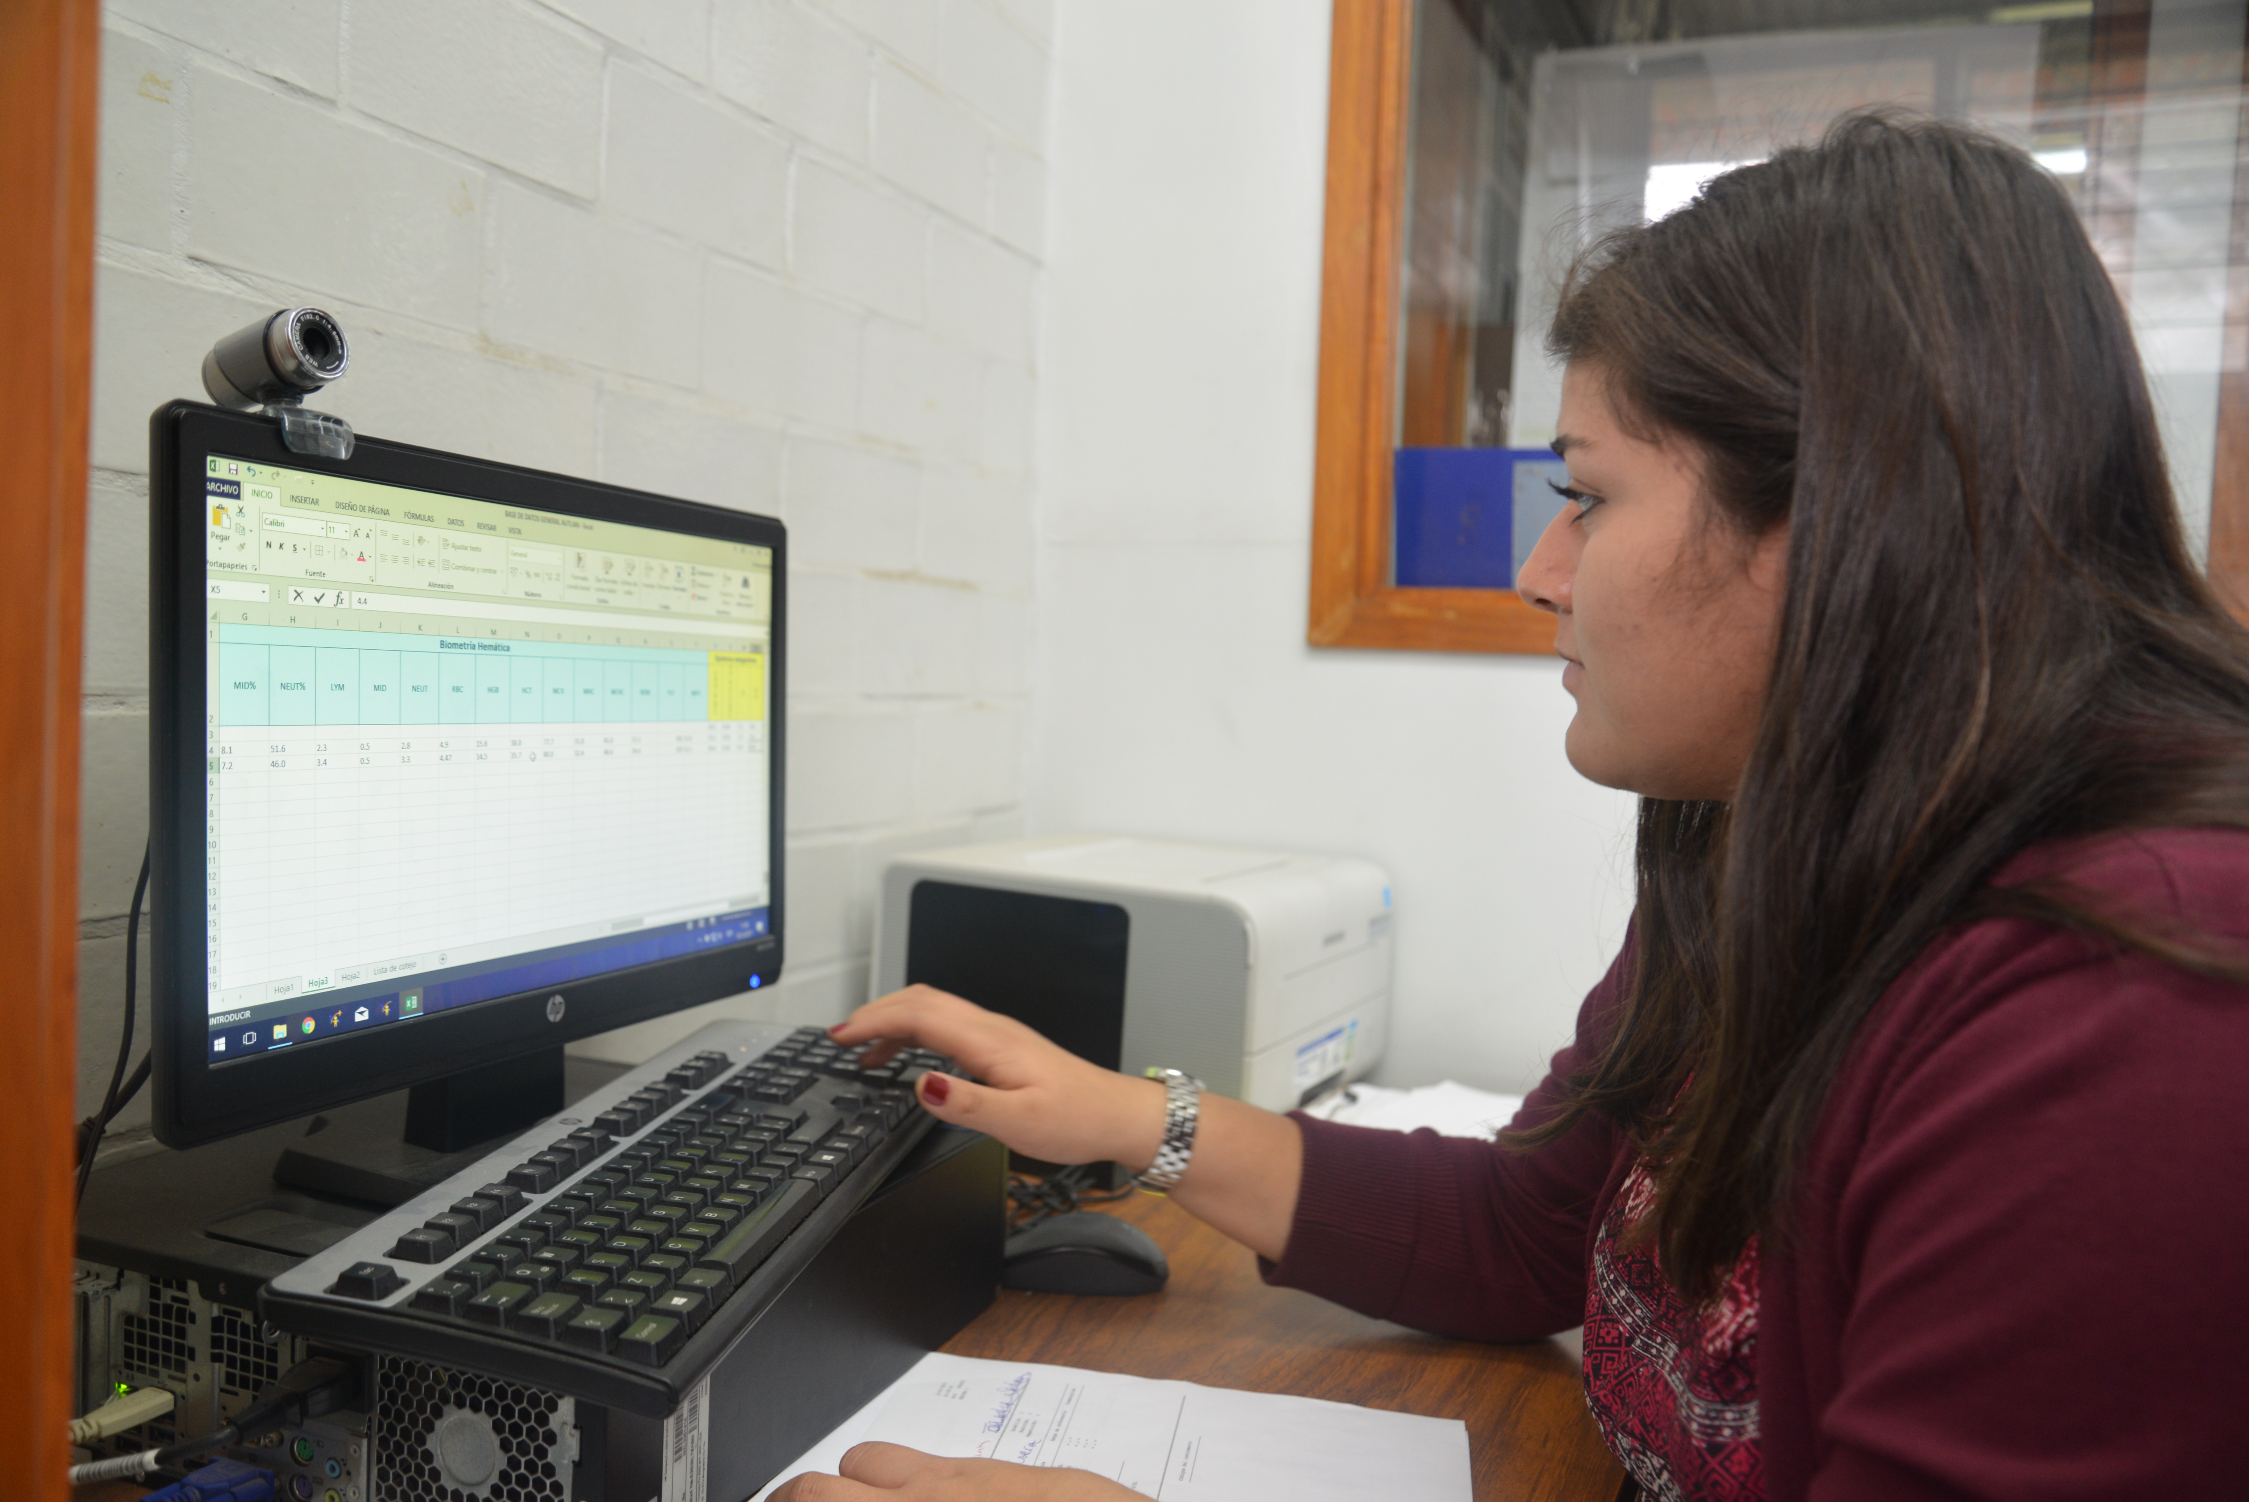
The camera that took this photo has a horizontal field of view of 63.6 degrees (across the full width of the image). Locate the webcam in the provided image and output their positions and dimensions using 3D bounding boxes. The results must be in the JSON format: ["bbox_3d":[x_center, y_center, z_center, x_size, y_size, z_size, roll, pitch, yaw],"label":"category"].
[{"bbox_3d":[-0.383,-0.164,0.808,0.075,0.070,0.040,3,3,26],"label":"webcam"}]

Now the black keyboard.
[{"bbox_3d":[-0.202,0.193,0.860,0.162,0.029,0.456,9,5,8],"label":"black keyboard"}]

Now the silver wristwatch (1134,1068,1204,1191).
[{"bbox_3d":[0.022,0.202,0.960,0.034,0.060,0.058,18,-11,-9],"label":"silver wristwatch"}]

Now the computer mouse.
[{"bbox_3d":[-0.027,0.304,1.118,0.113,0.039,0.062,3,2,11],"label":"computer mouse"}]

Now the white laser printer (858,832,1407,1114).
[{"bbox_3d":[0.026,0.196,1.503,0.302,0.228,0.394,3,3,23],"label":"white laser printer"}]

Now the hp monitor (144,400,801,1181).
[{"bbox_3d":[-0.297,0.036,0.952,0.190,0.367,0.478,3,3,20],"label":"hp monitor"}]

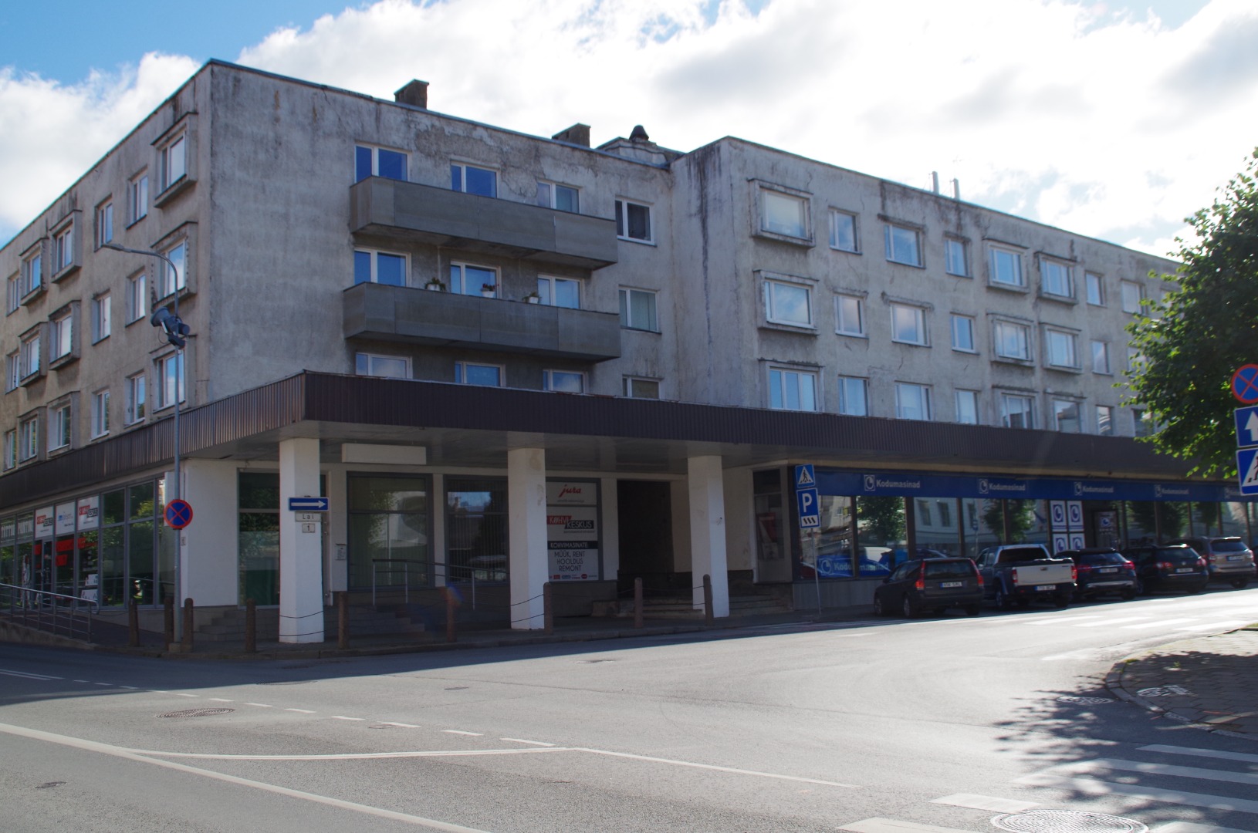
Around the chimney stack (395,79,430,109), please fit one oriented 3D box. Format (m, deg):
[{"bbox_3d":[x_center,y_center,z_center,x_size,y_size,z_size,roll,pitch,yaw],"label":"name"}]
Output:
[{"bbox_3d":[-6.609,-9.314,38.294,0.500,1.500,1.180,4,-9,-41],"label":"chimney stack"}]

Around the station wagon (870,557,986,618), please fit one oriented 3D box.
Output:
[{"bbox_3d":[7.634,4.448,32.661,1.820,1.480,4.710,-2,-7,-3],"label":"station wagon"}]

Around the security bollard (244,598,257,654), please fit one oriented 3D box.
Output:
[{"bbox_3d":[-7.343,4.073,24.400,0.200,1.090,0.200,4,-9,-41],"label":"security bollard"}]

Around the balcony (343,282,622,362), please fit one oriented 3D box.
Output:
[{"bbox_3d":[-3.857,-2.512,35.072,8.455,1.298,1.180,4,-9,-41],"label":"balcony"}]

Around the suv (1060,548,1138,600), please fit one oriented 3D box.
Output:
[{"bbox_3d":[13.483,4.782,37.930,1.810,1.500,4.420,-2,-7,-2],"label":"suv"}]

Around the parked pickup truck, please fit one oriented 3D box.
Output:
[{"bbox_3d":[10.545,4.411,34.666,1.800,1.740,5.000,-2,-7,-2],"label":"parked pickup truck"}]

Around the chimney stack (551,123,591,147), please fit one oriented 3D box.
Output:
[{"bbox_3d":[-1.910,-8.907,42.474,0.520,1.500,1.440,4,-9,-41],"label":"chimney stack"}]

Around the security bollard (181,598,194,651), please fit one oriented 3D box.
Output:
[{"bbox_3d":[-8.946,4.243,25.500,0.200,1.090,0.200,4,-9,-41],"label":"security bollard"}]

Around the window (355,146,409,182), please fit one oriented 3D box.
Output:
[{"bbox_3d":[-6.669,-6.601,34.218,1.671,1.347,0.140,4,-9,-41],"label":"window"}]

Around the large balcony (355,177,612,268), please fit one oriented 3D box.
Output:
[{"bbox_3d":[-3.877,-5.351,35.515,8.248,1.278,1.180,4,-9,-41],"label":"large balcony"}]

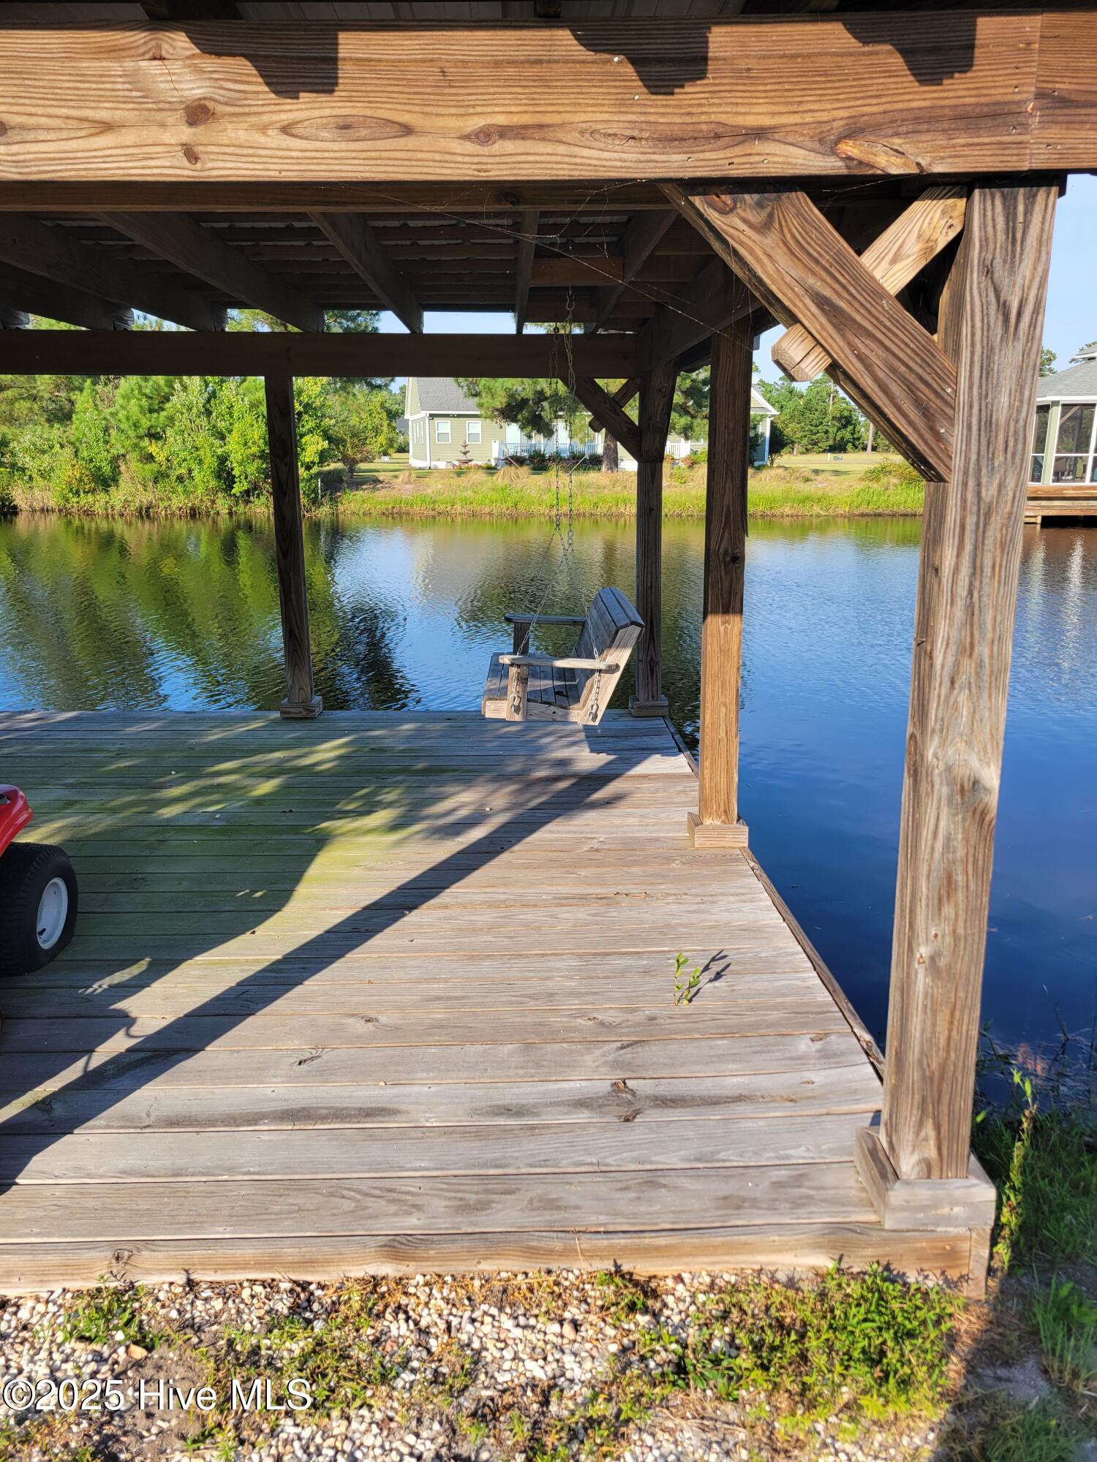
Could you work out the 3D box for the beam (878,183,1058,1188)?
[{"bbox_3d":[0.777,0.002,2.104,0.145,1.900,0.145,-1,13,-2],"label":"beam"}]

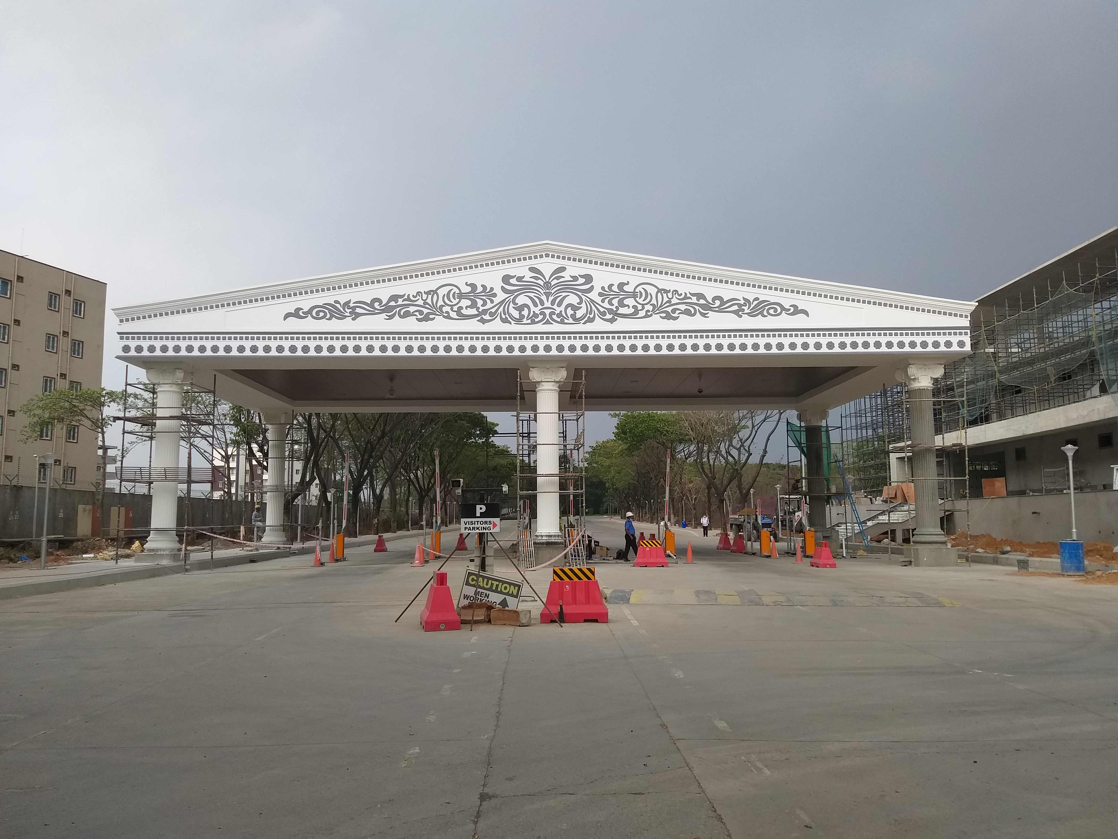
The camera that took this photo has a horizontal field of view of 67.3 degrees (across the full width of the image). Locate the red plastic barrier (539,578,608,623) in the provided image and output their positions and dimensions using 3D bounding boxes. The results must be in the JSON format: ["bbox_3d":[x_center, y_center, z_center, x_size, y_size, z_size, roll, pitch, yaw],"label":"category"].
[{"bbox_3d":[0.249,2.892,13.655,1.070,0.760,0.530,0,-6,0],"label":"red plastic barrier"}]

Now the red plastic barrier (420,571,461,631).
[{"bbox_3d":[-1.877,2.813,13.240,0.530,0.860,1.070,1,-6,-13],"label":"red plastic barrier"}]

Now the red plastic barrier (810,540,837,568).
[{"bbox_3d":[8.291,4.232,26.363,0.500,0.800,1.000,0,-7,-1],"label":"red plastic barrier"}]

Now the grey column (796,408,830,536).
[{"bbox_3d":[11.173,2.366,36.400,1.330,5.850,1.330,0,-6,0],"label":"grey column"}]

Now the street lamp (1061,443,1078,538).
[{"bbox_3d":[13.957,2.258,22.854,0.420,3.150,0.420,0,-6,0],"label":"street lamp"}]

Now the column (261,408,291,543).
[{"bbox_3d":[-13.267,2.715,39.429,1.140,6.200,1.140,0,-7,-1],"label":"column"}]

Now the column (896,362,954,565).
[{"bbox_3d":[12.367,1.472,28.247,1.250,6.750,1.200,0,-7,-1],"label":"column"}]

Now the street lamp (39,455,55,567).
[{"bbox_3d":[-14.080,2.506,23.054,0.420,3.150,0.420,0,-6,0],"label":"street lamp"}]

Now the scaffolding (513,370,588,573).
[{"bbox_3d":[-0.291,1.660,28.223,2.100,6.400,2.050,0,-7,-3],"label":"scaffolding"}]

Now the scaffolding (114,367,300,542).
[{"bbox_3d":[-12.330,2.004,31.400,2.300,5.750,12.400,0,-6,-1],"label":"scaffolding"}]

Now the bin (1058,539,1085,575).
[{"bbox_3d":[14.160,3.820,23.191,0.580,0.900,0.580,0,-7,-1],"label":"bin"}]

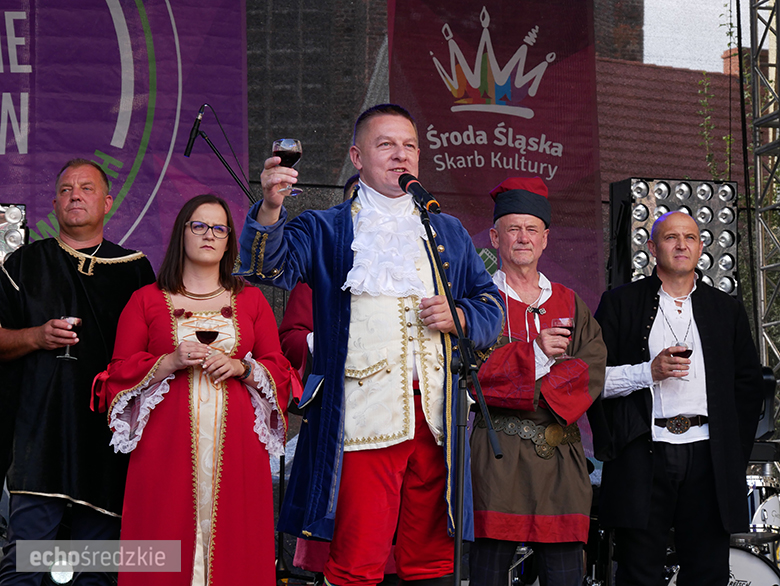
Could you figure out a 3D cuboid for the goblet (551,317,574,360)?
[{"bbox_3d":[0.569,0.151,8.100,0.074,0.136,0.074,-1,-7,0],"label":"goblet"}]

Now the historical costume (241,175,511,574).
[{"bbox_3d":[-0.052,0.226,6.620,0.690,1.040,0.480,1,-8,-15],"label":"historical costume"}]

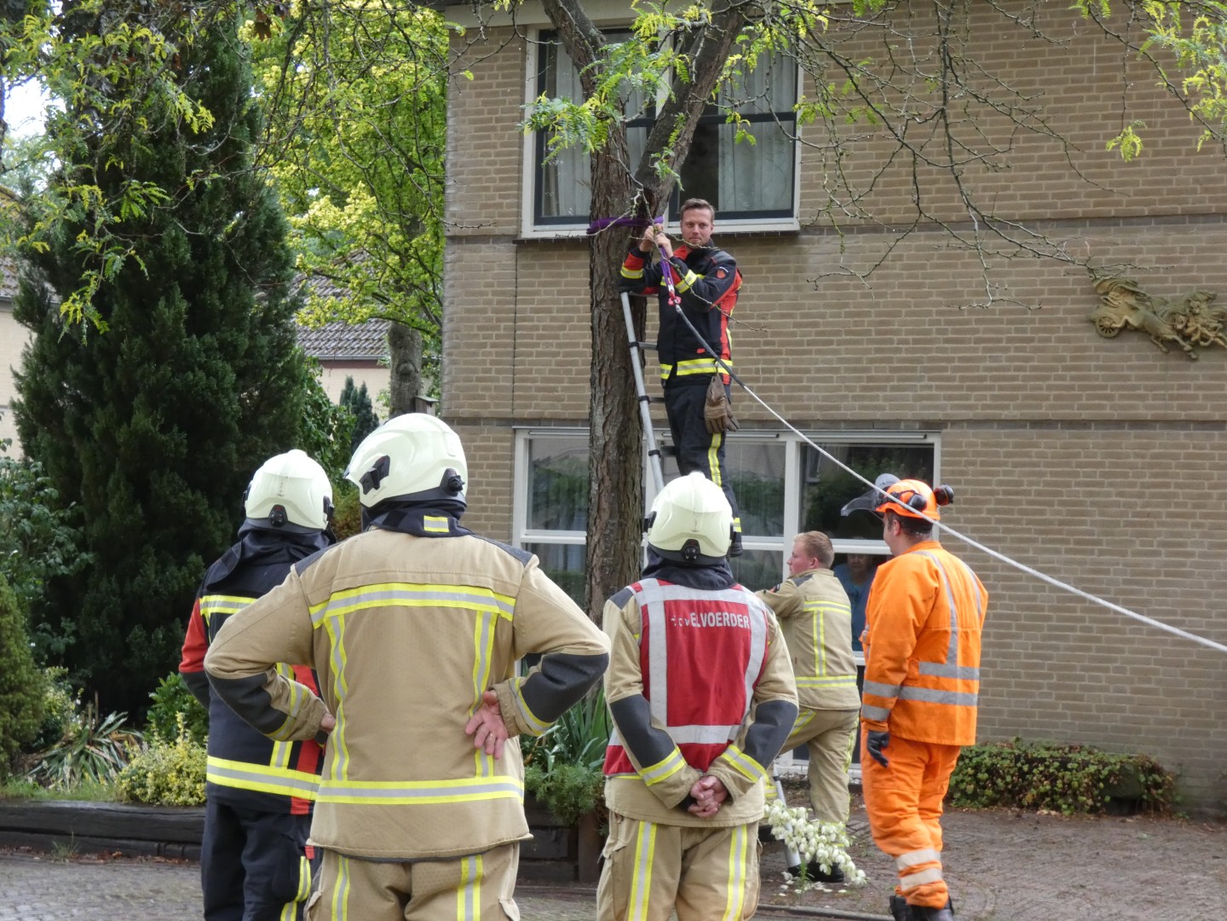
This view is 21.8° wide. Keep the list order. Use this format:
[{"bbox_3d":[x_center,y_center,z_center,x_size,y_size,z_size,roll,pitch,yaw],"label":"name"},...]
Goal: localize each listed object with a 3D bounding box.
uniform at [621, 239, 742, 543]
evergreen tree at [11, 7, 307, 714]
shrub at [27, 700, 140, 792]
[{"bbox_3d":[0.346,-0.368,16.100,0.480,1.480,0.580,3,-2,-42],"label":"uniform"},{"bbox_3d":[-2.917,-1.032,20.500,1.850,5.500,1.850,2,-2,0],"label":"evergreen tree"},{"bbox_3d":[-2.756,1.484,16.600,0.600,0.460,0.550,2,-2,0],"label":"shrub"}]

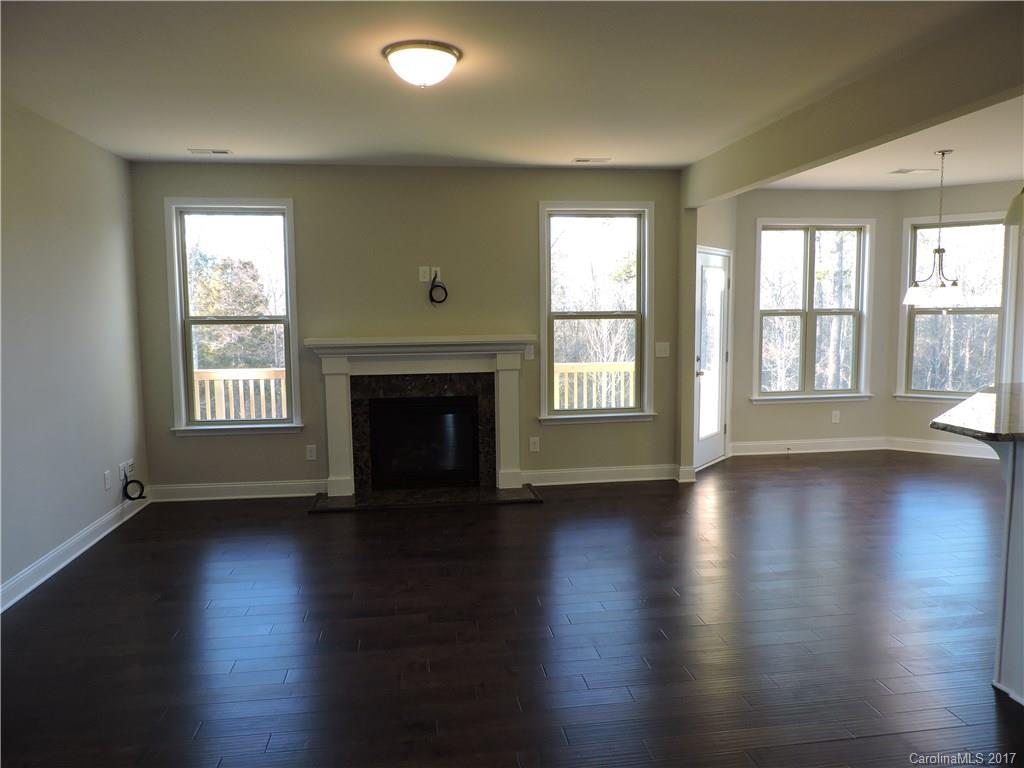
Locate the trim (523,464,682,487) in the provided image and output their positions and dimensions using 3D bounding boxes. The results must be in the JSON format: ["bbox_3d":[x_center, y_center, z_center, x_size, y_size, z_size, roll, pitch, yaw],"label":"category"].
[{"bbox_3d":[0.783,0.816,6.343,1.400,0.137,0.025,-1,6,-7],"label":"trim"}]

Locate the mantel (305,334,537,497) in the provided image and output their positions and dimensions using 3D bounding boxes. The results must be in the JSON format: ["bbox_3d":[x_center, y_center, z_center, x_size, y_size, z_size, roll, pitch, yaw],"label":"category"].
[{"bbox_3d":[-0.732,0.271,5.970,1.880,1.330,0.250,-1,6,-7],"label":"mantel"}]

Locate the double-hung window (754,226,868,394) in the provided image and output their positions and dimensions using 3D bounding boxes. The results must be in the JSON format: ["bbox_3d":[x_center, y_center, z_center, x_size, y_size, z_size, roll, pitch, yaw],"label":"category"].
[{"bbox_3d":[3.155,-0.780,7.460,1.280,1.860,0.110,-1,6,-7],"label":"double-hung window"}]

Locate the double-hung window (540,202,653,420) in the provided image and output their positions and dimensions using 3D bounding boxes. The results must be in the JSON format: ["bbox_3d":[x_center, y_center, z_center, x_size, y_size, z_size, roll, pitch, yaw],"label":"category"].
[{"bbox_3d":[0.743,-0.627,6.203,1.020,1.860,0.110,-1,6,-7],"label":"double-hung window"}]

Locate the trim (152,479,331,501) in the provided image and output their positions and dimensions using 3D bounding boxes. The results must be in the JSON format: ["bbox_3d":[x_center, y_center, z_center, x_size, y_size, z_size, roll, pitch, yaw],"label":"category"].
[{"bbox_3d":[-2.272,0.888,5.958,1.440,0.137,0.025,-1,6,-7],"label":"trim"}]

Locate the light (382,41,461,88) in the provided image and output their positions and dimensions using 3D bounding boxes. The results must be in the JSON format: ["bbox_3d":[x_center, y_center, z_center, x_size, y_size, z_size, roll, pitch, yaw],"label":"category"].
[{"bbox_3d":[-0.420,-1.468,3.346,0.385,0.150,0.385,-1,6,-7],"label":"light"}]

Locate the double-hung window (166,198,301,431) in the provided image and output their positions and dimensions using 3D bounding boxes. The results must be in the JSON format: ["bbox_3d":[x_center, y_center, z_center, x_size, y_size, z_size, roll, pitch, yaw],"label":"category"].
[{"bbox_3d":[-2.274,-0.559,5.822,1.020,1.865,0.110,-1,6,-7],"label":"double-hung window"}]

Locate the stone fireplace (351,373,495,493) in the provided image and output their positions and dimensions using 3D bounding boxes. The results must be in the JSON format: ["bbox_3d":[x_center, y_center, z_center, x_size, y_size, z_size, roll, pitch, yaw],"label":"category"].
[{"bbox_3d":[-0.741,0.421,6.071,1.220,1.010,0.200,-1,6,-7],"label":"stone fireplace"}]

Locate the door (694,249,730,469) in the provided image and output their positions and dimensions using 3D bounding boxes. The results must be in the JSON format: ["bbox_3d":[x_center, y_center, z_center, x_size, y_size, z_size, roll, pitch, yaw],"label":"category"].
[{"bbox_3d":[1.961,-0.229,6.958,0.060,2.070,0.820,4,8,38],"label":"door"}]

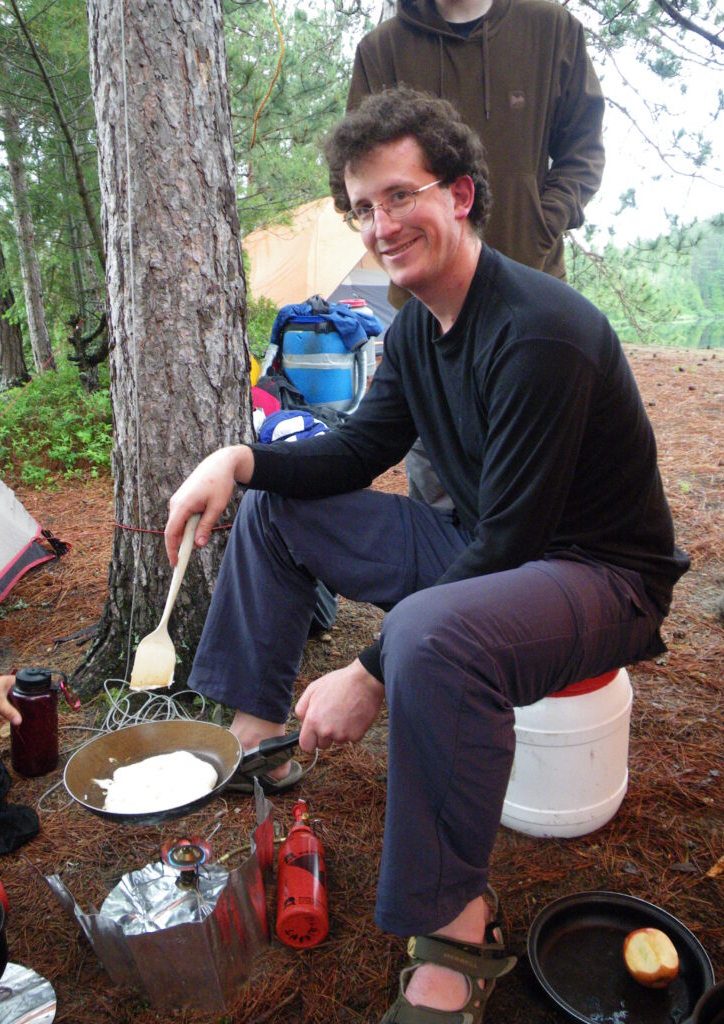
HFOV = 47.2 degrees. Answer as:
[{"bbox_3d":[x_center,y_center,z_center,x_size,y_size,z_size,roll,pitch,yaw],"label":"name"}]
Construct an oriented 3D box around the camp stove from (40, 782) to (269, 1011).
[{"bbox_3d":[-0.278,0.549,1.187,0.305,0.188,0.225,0,14,0],"label":"camp stove"}]

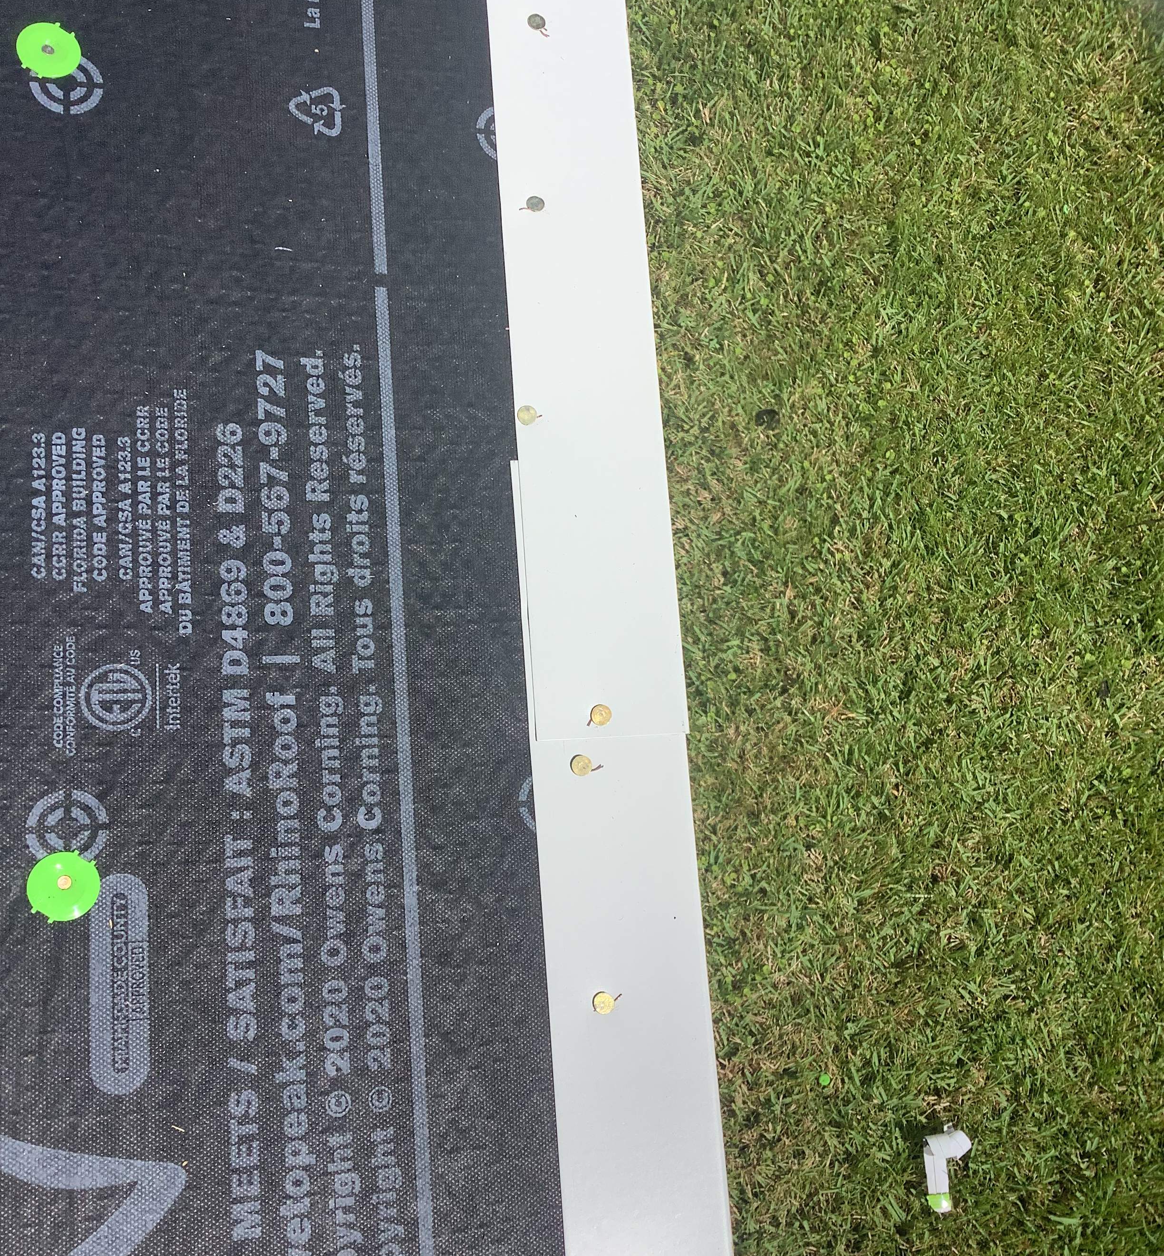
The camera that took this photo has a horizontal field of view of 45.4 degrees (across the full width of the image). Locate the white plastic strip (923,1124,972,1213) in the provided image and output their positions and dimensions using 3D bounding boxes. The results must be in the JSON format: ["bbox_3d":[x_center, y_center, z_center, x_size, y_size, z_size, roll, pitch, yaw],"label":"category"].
[{"bbox_3d":[0.827,1.213,3.122,0.115,0.050,0.182,-5,80,-2],"label":"white plastic strip"}]

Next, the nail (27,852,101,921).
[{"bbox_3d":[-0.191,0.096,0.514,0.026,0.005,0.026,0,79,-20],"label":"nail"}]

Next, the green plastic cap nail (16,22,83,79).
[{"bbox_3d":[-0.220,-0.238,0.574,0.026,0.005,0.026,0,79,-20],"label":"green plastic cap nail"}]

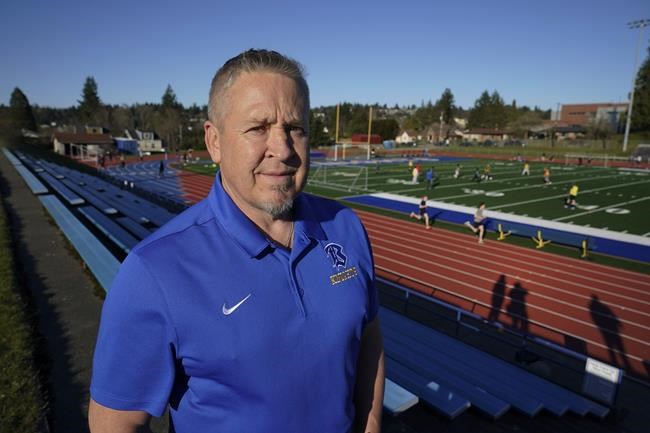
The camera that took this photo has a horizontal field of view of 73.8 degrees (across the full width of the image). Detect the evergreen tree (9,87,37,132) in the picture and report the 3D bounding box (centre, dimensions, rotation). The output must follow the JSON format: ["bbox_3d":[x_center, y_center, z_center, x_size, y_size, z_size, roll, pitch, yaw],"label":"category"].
[{"bbox_3d":[-76.813,-26.856,110.012,7.110,11.855,7.110,-7,13,-34],"label":"evergreen tree"}]

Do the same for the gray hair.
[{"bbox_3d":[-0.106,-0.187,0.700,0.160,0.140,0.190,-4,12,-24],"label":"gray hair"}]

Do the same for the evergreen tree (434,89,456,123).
[{"bbox_3d":[48.677,-42.740,175.016,8.887,17.287,8.887,4,11,15],"label":"evergreen tree"}]

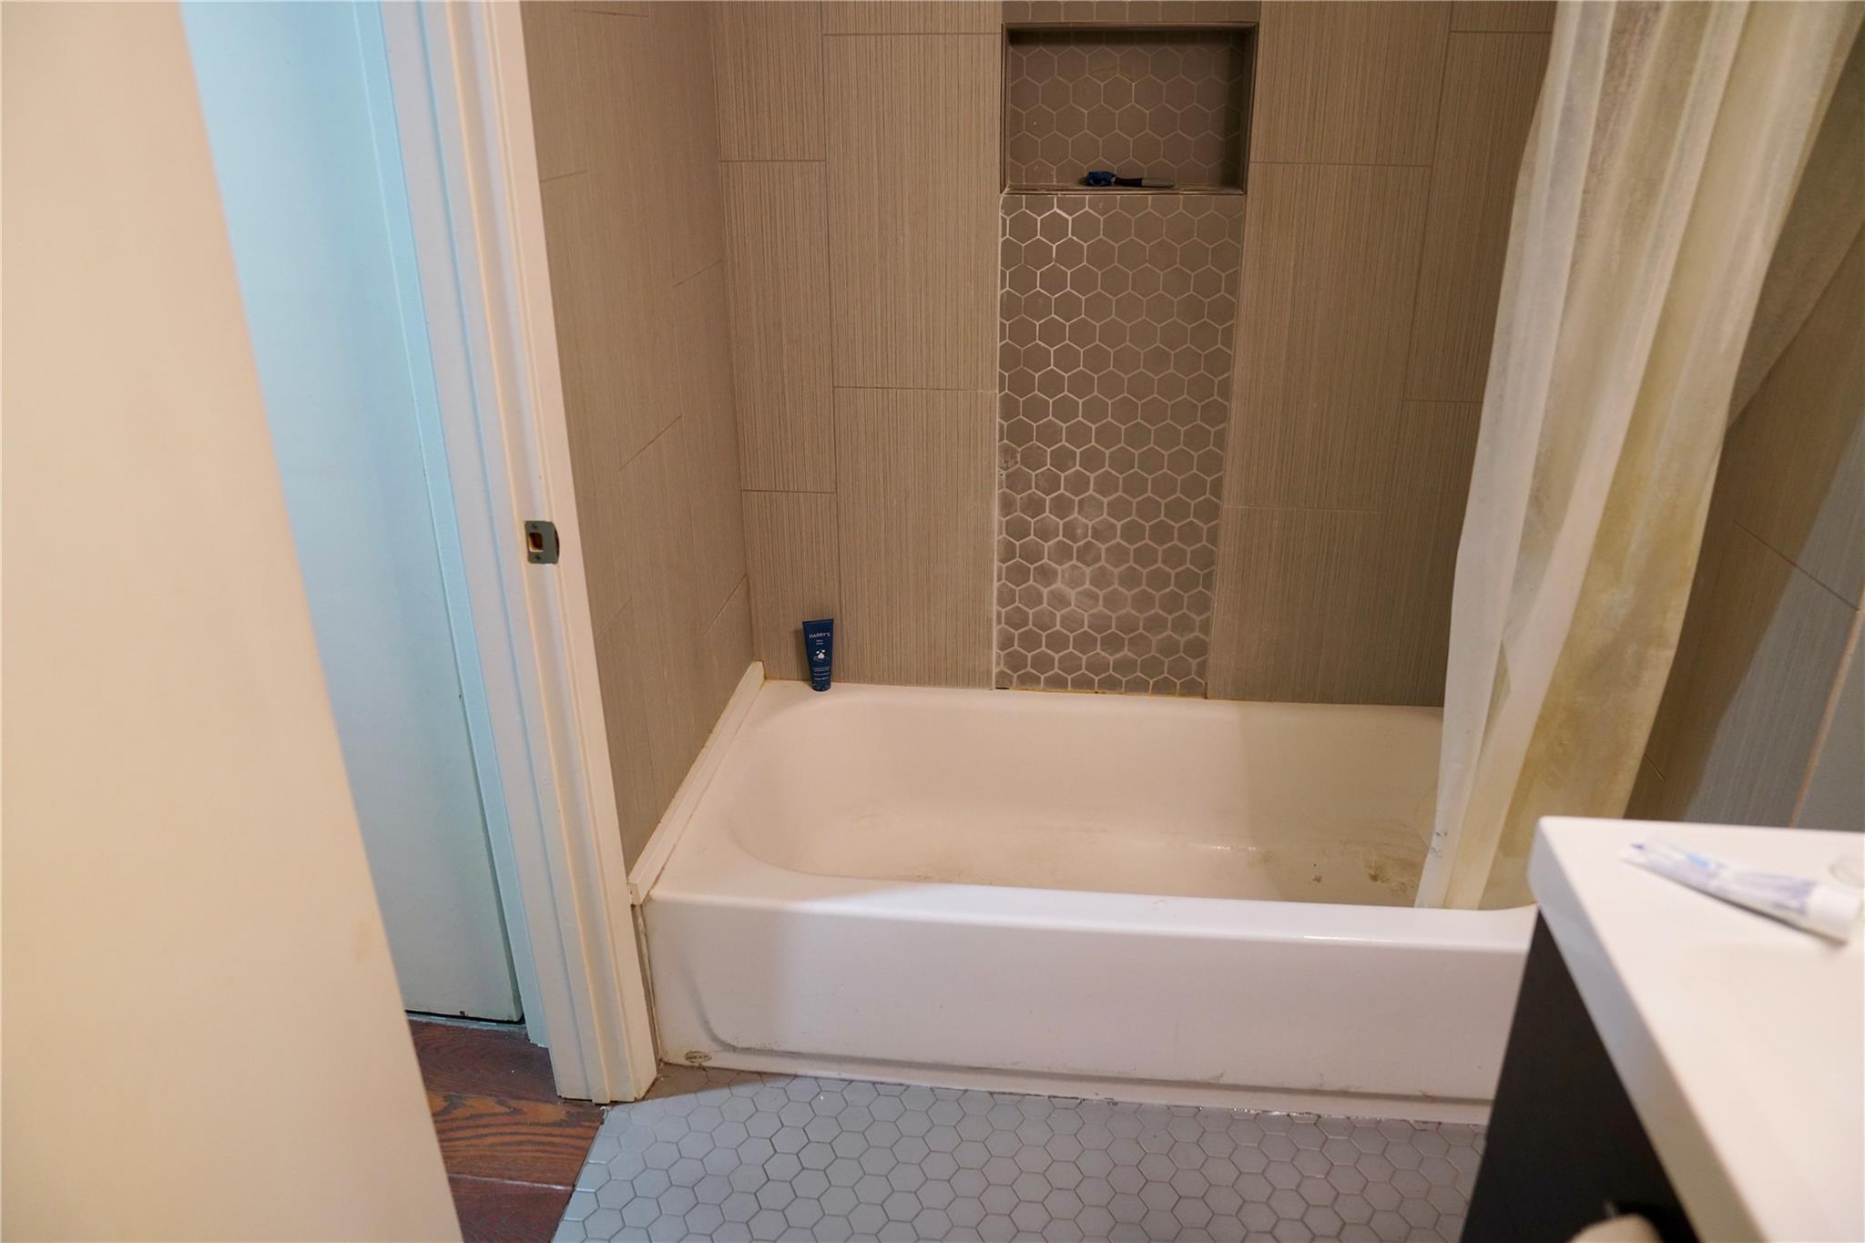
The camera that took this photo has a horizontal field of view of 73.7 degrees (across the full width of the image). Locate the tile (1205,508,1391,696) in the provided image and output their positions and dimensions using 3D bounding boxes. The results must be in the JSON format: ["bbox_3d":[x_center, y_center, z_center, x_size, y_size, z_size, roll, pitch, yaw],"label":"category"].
[{"bbox_3d":[0.702,-0.029,2.432,0.298,0.400,0.010,2,23,6],"label":"tile"}]

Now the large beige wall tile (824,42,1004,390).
[{"bbox_3d":[-0.034,-0.720,2.232,0.307,0.605,0.010,2,23,6],"label":"large beige wall tile"}]

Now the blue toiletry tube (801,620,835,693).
[{"bbox_3d":[-0.230,0.069,2.553,0.064,0.154,0.036,-2,14,-5],"label":"blue toiletry tube"}]

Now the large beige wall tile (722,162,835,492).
[{"bbox_3d":[-0.283,-0.540,2.337,0.192,0.605,0.010,2,23,6],"label":"large beige wall tile"}]

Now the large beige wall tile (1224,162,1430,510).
[{"bbox_3d":[0.698,-0.495,2.237,0.298,0.605,0.010,2,23,6],"label":"large beige wall tile"}]

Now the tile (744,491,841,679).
[{"bbox_3d":[-0.280,-0.069,2.535,0.192,0.411,0.010,2,23,6],"label":"tile"}]

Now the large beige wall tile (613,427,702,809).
[{"bbox_3d":[-0.436,-0.003,2.054,0.010,0.593,0.311,2,23,6],"label":"large beige wall tile"}]

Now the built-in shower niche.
[{"bbox_3d":[0.335,-0.890,2.167,0.414,0.265,0.105,2,23,6],"label":"built-in shower niche"}]

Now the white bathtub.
[{"bbox_3d":[0.343,0.455,2.255,1.514,0.351,0.767,2,23,6],"label":"white bathtub"}]

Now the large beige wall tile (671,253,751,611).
[{"bbox_3d":[-0.403,-0.319,2.264,0.010,0.605,0.318,2,23,6],"label":"large beige wall tile"}]

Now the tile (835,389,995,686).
[{"bbox_3d":[-0.029,-0.154,2.469,0.307,0.615,0.010,2,23,6],"label":"tile"}]

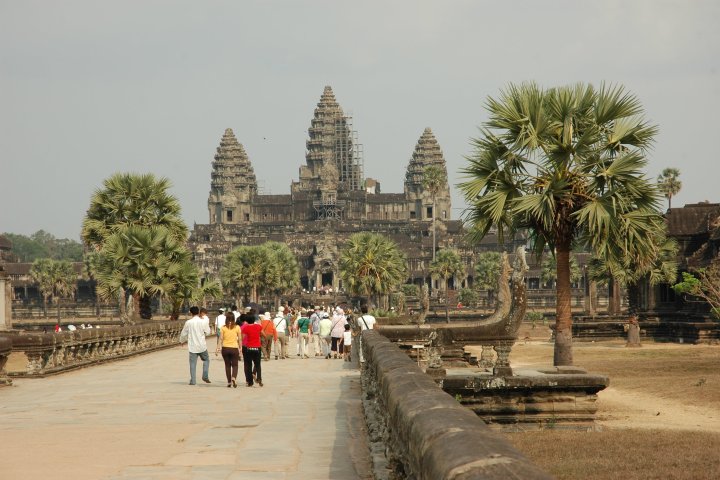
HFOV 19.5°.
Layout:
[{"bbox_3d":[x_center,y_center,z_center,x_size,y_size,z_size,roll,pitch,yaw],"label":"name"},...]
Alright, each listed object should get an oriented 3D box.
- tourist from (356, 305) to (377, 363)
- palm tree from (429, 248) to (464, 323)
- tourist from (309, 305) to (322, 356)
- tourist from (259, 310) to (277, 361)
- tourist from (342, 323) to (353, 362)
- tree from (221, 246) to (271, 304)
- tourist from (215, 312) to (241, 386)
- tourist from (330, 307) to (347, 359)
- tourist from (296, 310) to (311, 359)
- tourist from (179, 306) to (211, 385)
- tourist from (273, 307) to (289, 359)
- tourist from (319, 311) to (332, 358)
[{"bbox_3d":[0.206,2.759,61.800,0.540,1.704,0.400,-1,-2,0],"label":"tourist"},{"bbox_3d":[11.876,6.243,285.000,5.300,10.180,5.300,-1,-2,0],"label":"palm tree"},{"bbox_3d":[-1.436,3.038,69.800,0.480,1.669,0.420,-1,-2,0],"label":"tourist"},{"bbox_3d":[-2.900,3.020,66.200,0.540,1.530,0.400,0,-2,0],"label":"tourist"},{"bbox_3d":[-0.355,3.080,62.600,0.310,1.121,0.270,-1,-2,0],"label":"tourist"},{"bbox_3d":[-14.387,5.805,265.000,6.300,10.470,6.300,0,-2,0],"label":"tree"},{"bbox_3d":[-2.806,2.342,44.800,0.530,1.610,0.400,0,-2,0],"label":"tourist"},{"bbox_3d":[-0.696,3.021,68.000,0.520,1.640,0.400,0,-2,0],"label":"tourist"},{"bbox_3d":[-1.835,3.051,68.200,0.500,1.590,0.420,0,-2,0],"label":"tourist"},{"bbox_3d":[-3.604,2.317,46.000,0.660,1.720,0.520,-1,-2,5],"label":"tourist"},{"bbox_3d":[-2.550,2.997,67.600,0.500,1.670,0.420,0,-2,0],"label":"tourist"},{"bbox_3d":[-1.090,3.064,67.300,0.450,1.494,0.400,-1,-2,0],"label":"tourist"}]

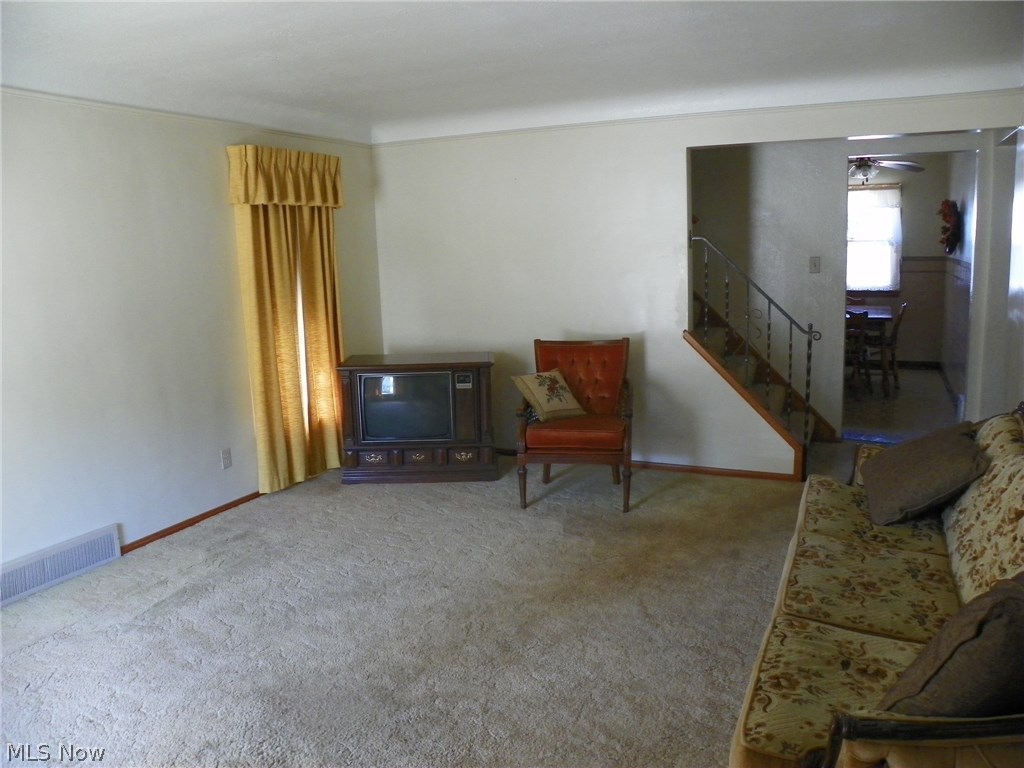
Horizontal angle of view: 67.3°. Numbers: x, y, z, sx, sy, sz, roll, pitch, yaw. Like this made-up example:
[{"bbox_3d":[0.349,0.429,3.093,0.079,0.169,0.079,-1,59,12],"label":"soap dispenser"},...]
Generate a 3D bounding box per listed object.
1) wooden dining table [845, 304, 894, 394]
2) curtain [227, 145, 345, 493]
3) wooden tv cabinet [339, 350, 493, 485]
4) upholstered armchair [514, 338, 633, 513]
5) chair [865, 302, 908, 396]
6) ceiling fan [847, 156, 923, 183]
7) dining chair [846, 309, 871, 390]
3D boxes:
[{"bbox_3d":[3.357,-0.365,7.753,0.900,0.750,1.150,3,11,24],"label":"wooden dining table"},{"bbox_3d":[-1.377,-0.425,4.935,0.170,2.060,0.860,3,11,24],"label":"curtain"},{"bbox_3d":[-0.603,0.215,5.177,1.030,0.780,0.500,-2,10,1],"label":"wooden tv cabinet"},{"bbox_3d":[0.393,0.224,4.599,0.640,0.905,0.660,0,10,10],"label":"upholstered armchair"},{"bbox_3d":[3.482,-0.350,7.343,0.490,0.860,0.450,4,12,31],"label":"chair"},{"bbox_3d":[3.220,-2.114,7.050,1.180,0.420,1.180,3,11,24],"label":"ceiling fan"},{"bbox_3d":[3.182,-0.320,7.340,0.450,0.830,0.490,3,11,24],"label":"dining chair"}]

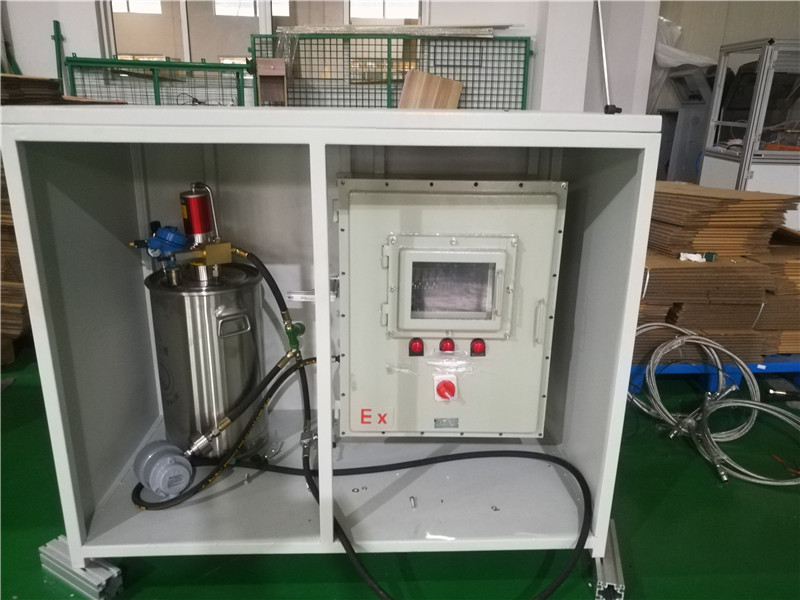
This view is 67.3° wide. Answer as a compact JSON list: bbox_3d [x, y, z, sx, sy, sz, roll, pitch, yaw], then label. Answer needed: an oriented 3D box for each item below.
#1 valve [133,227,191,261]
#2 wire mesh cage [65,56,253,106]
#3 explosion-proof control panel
[{"bbox_3d":[-0.796,-0.188,1.998,0.165,0.110,0.100,-3,17,-12],"label":"valve"},{"bbox_3d":[-1.610,-0.807,4.248,1.095,1.594,0.450,-7,18,-24],"label":"wire mesh cage"},{"bbox_3d":[0.143,0.030,1.907,0.664,0.821,0.264,0,17,-3],"label":"explosion-proof control panel"}]

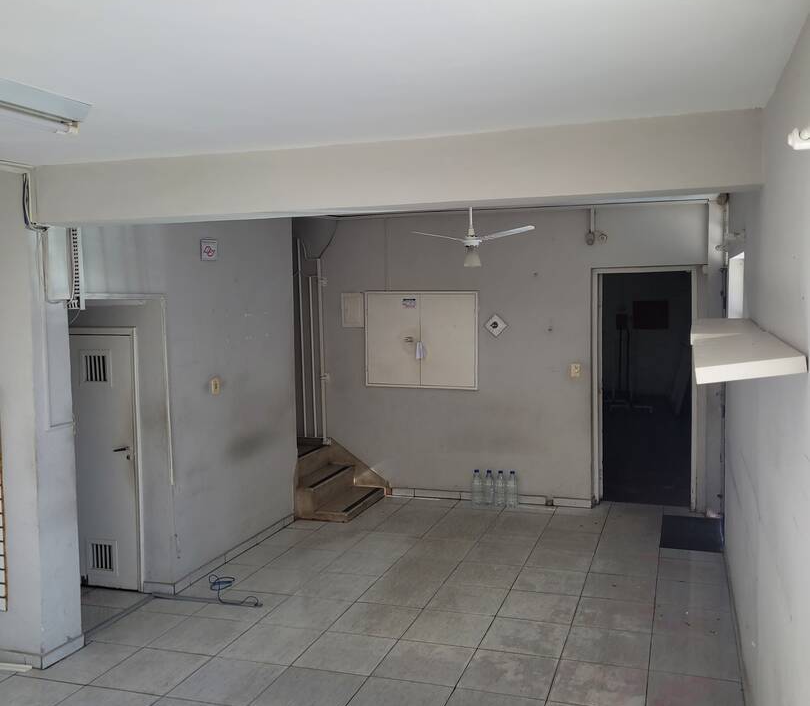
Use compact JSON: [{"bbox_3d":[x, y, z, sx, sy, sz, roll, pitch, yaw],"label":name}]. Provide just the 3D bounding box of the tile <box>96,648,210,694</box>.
[{"bbox_3d":[-1.319,1.670,4.258,0.445,0.010,0.445,0,4,19],"label":"tile"}]

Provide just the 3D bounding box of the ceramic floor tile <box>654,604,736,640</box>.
[{"bbox_3d":[1.661,1.547,4.660,0.435,0.010,0.447,0,4,19],"label":"ceramic floor tile"}]

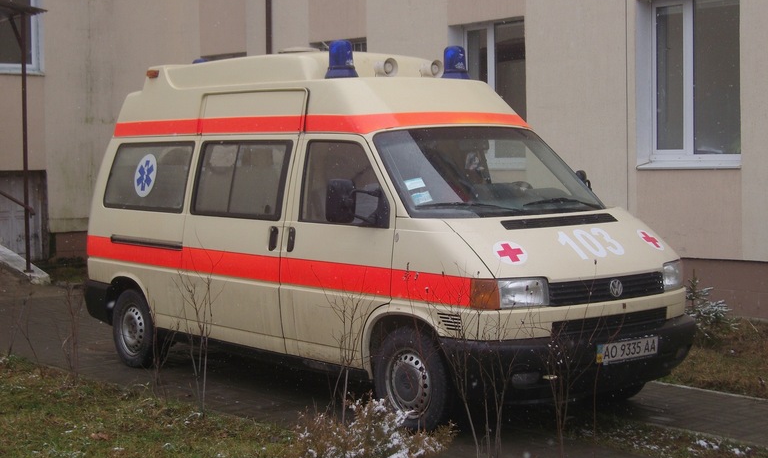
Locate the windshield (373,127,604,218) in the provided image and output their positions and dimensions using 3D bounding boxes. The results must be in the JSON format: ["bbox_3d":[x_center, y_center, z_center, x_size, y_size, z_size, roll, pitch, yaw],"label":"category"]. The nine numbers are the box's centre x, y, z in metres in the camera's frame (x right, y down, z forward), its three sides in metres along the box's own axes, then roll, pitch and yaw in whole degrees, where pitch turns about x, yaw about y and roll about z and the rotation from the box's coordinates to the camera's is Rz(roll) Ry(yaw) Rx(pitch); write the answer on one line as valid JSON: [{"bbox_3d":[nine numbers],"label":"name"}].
[{"bbox_3d":[0.668,-0.346,8.721,1.620,0.770,0.110,-4,-39,-39],"label":"windshield"}]

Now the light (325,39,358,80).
[{"bbox_3d":[-0.274,-1.092,9.031,0.215,0.255,0.215,-1,4,0],"label":"light"}]

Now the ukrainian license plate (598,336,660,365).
[{"bbox_3d":[1.385,0.685,7.926,0.520,0.112,0.020,-4,5,-39],"label":"ukrainian license plate"}]

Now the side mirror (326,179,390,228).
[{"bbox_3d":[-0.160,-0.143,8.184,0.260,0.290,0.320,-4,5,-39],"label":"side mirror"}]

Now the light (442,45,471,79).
[{"bbox_3d":[0.492,-1.143,9.656,0.215,0.255,0.215,-1,4,0],"label":"light"}]

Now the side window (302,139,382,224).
[{"bbox_3d":[-0.218,-0.287,8.505,0.050,0.521,0.885,11,-4,-39],"label":"side window"}]

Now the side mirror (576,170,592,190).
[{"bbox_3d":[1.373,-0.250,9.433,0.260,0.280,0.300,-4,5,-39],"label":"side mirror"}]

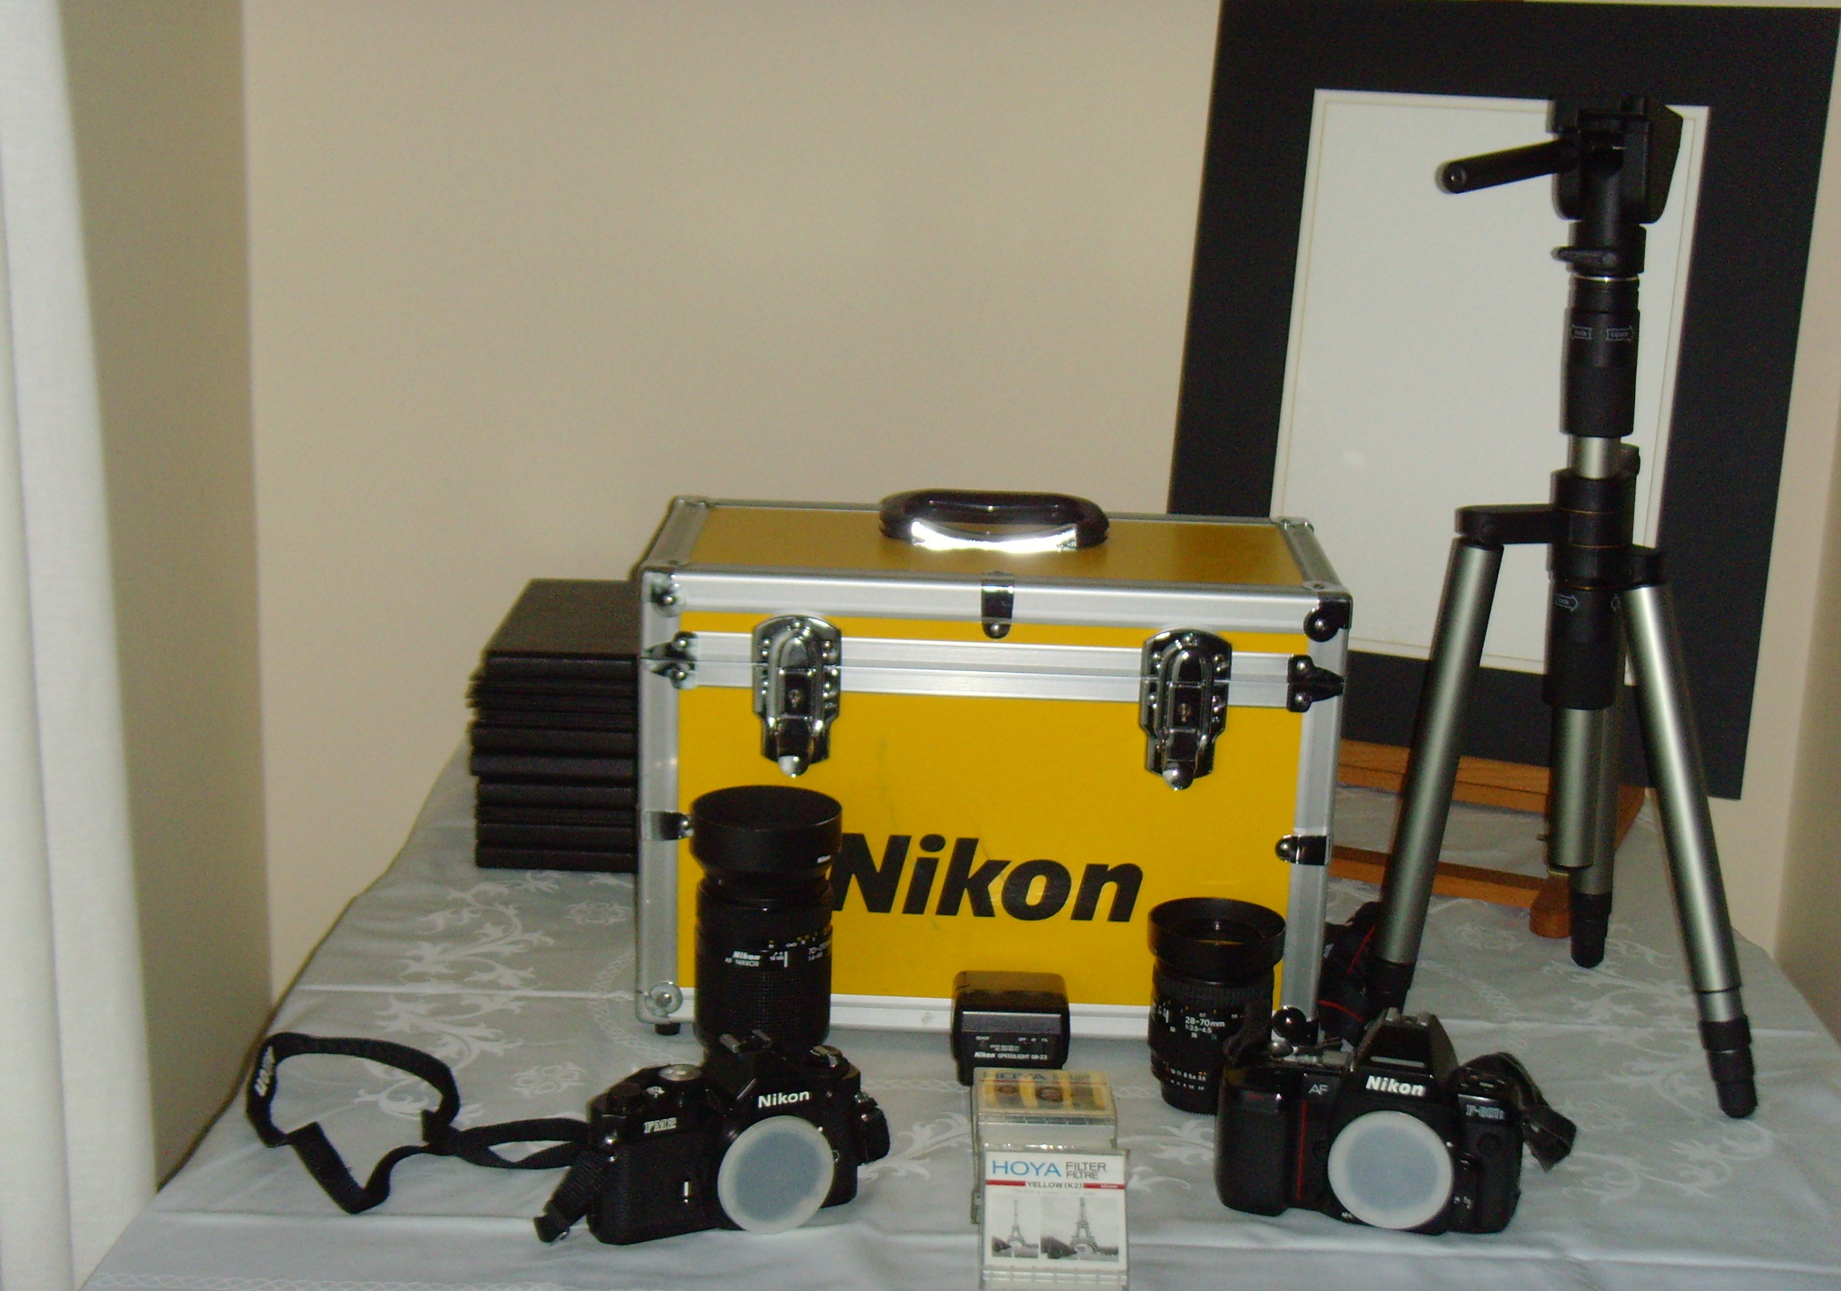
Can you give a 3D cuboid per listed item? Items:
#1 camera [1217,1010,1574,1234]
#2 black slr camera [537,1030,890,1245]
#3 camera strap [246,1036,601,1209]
[{"bbox_3d":[0.229,0.233,1.345,0.159,0.103,0.067,5,16,11],"label":"camera"},{"bbox_3d":[-0.098,0.237,1.308,0.153,0.092,0.063,-4,17,-22],"label":"black slr camera"},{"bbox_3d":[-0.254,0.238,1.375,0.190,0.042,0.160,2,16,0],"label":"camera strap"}]

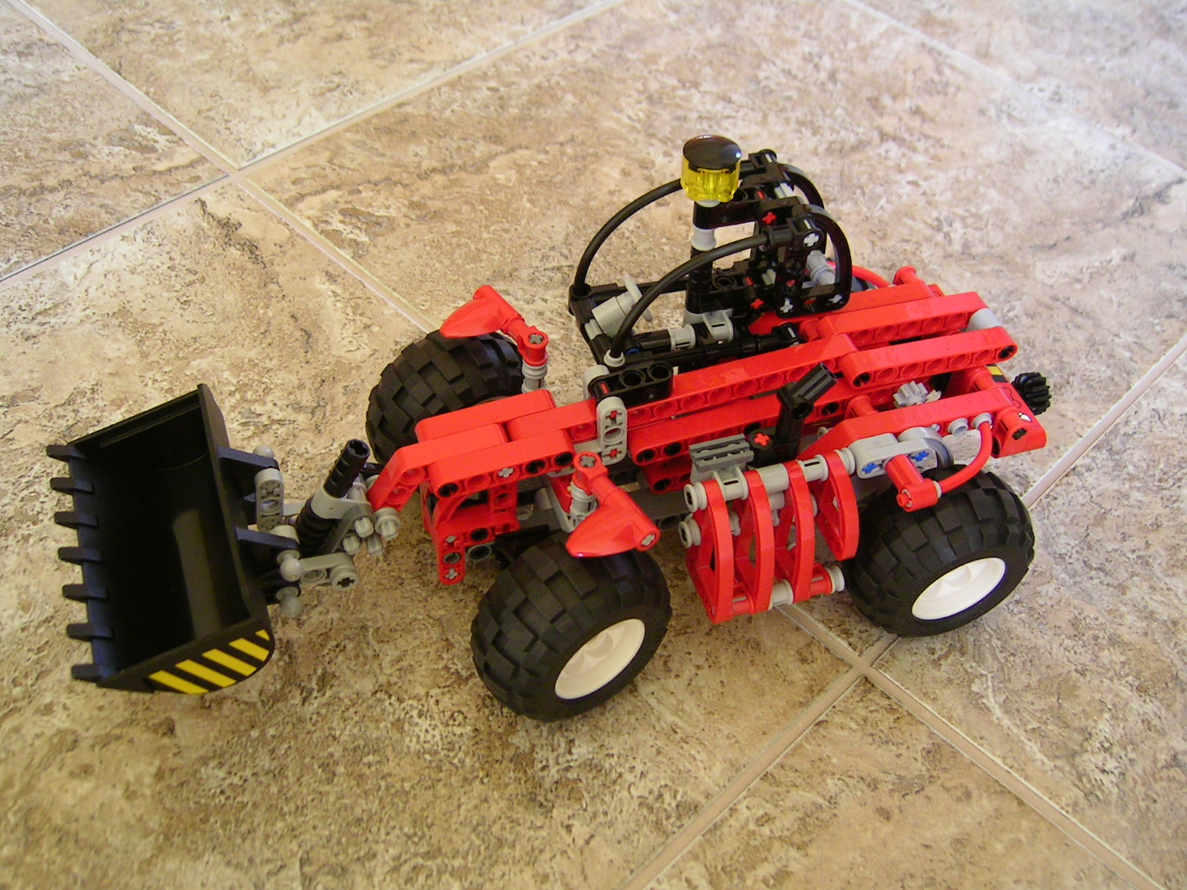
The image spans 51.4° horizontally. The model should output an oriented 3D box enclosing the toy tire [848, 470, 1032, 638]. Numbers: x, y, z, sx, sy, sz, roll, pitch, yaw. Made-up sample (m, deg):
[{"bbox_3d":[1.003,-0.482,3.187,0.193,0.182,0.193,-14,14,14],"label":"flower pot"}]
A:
[{"bbox_3d":[0.102,0.032,0.368,0.056,0.056,0.030,-12,50,-15],"label":"toy tire"}]

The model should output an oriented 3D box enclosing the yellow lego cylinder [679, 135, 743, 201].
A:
[{"bbox_3d":[0.032,-0.075,0.336,0.016,0.012,0.016,2,48,-3],"label":"yellow lego cylinder"}]

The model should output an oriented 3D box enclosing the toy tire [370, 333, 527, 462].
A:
[{"bbox_3d":[-0.045,-0.010,0.395,0.056,0.056,0.030,-28,56,-27],"label":"toy tire"}]

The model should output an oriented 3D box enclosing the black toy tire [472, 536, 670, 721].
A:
[{"bbox_3d":[-0.006,0.050,0.343,0.056,0.056,0.030,-26,55,-25],"label":"black toy tire"}]

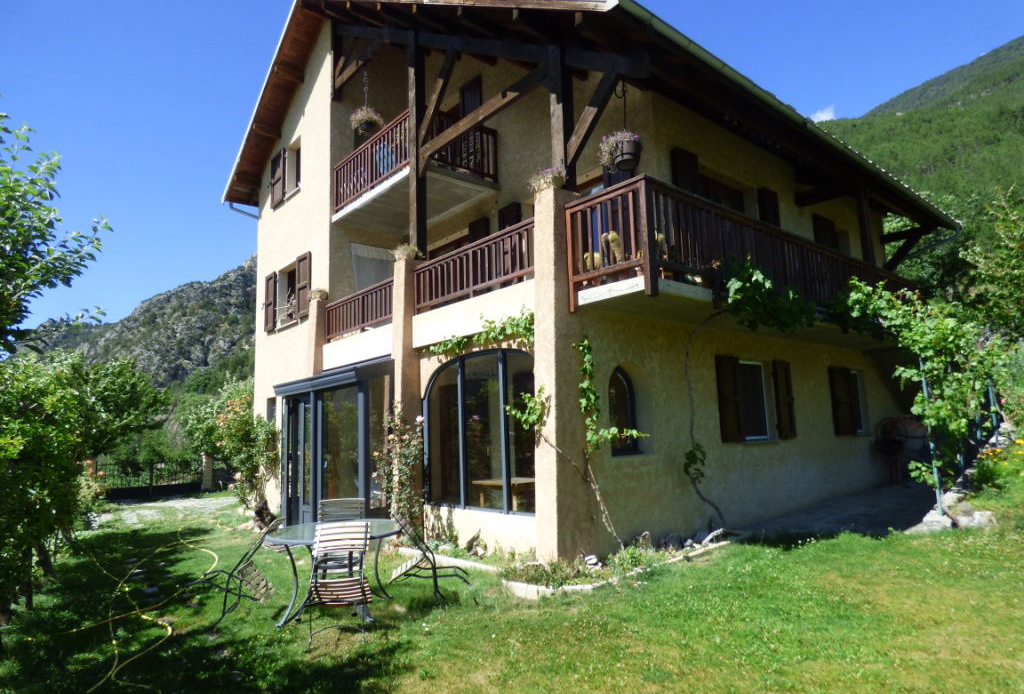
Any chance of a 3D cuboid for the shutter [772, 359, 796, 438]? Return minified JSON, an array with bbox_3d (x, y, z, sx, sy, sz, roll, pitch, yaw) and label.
[{"bbox_3d":[4.758,0.911,10.290,0.640,1.360,0.060,5,-10,-40],"label":"shutter"}]

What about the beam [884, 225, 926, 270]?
[{"bbox_3d":[9.200,-2.294,13.957,0.160,0.160,1.250,5,-52,-40],"label":"beam"}]

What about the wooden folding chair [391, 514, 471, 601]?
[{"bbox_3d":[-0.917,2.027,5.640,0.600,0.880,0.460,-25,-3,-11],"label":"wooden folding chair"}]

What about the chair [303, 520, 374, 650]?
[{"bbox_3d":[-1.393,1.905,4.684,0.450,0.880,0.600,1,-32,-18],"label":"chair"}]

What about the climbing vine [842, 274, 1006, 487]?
[{"bbox_3d":[7.049,0.697,10.051,3.500,2.900,1.250,5,-10,-40],"label":"climbing vine"}]

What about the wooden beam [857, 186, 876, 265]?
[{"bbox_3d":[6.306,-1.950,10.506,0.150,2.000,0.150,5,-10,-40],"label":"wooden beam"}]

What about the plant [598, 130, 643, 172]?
[{"bbox_3d":[1.234,-2.235,6.729,0.460,0.450,0.460,-1,-7,0],"label":"plant"}]

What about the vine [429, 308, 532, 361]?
[{"bbox_3d":[-0.475,-0.095,8.283,0.350,0.600,2.400,5,-10,-40],"label":"vine"}]

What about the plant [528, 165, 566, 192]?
[{"bbox_3d":[0.440,-2.071,7.337,0.380,0.320,0.420,5,-10,-40],"label":"plant"}]

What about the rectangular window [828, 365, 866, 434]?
[{"bbox_3d":[6.924,1.127,12.194,1.650,1.360,0.150,5,-10,-40],"label":"rectangular window"}]

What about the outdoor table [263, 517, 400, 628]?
[{"bbox_3d":[-1.631,2.056,5.467,1.220,0.710,1.220,0,-7,-12],"label":"outdoor table"}]

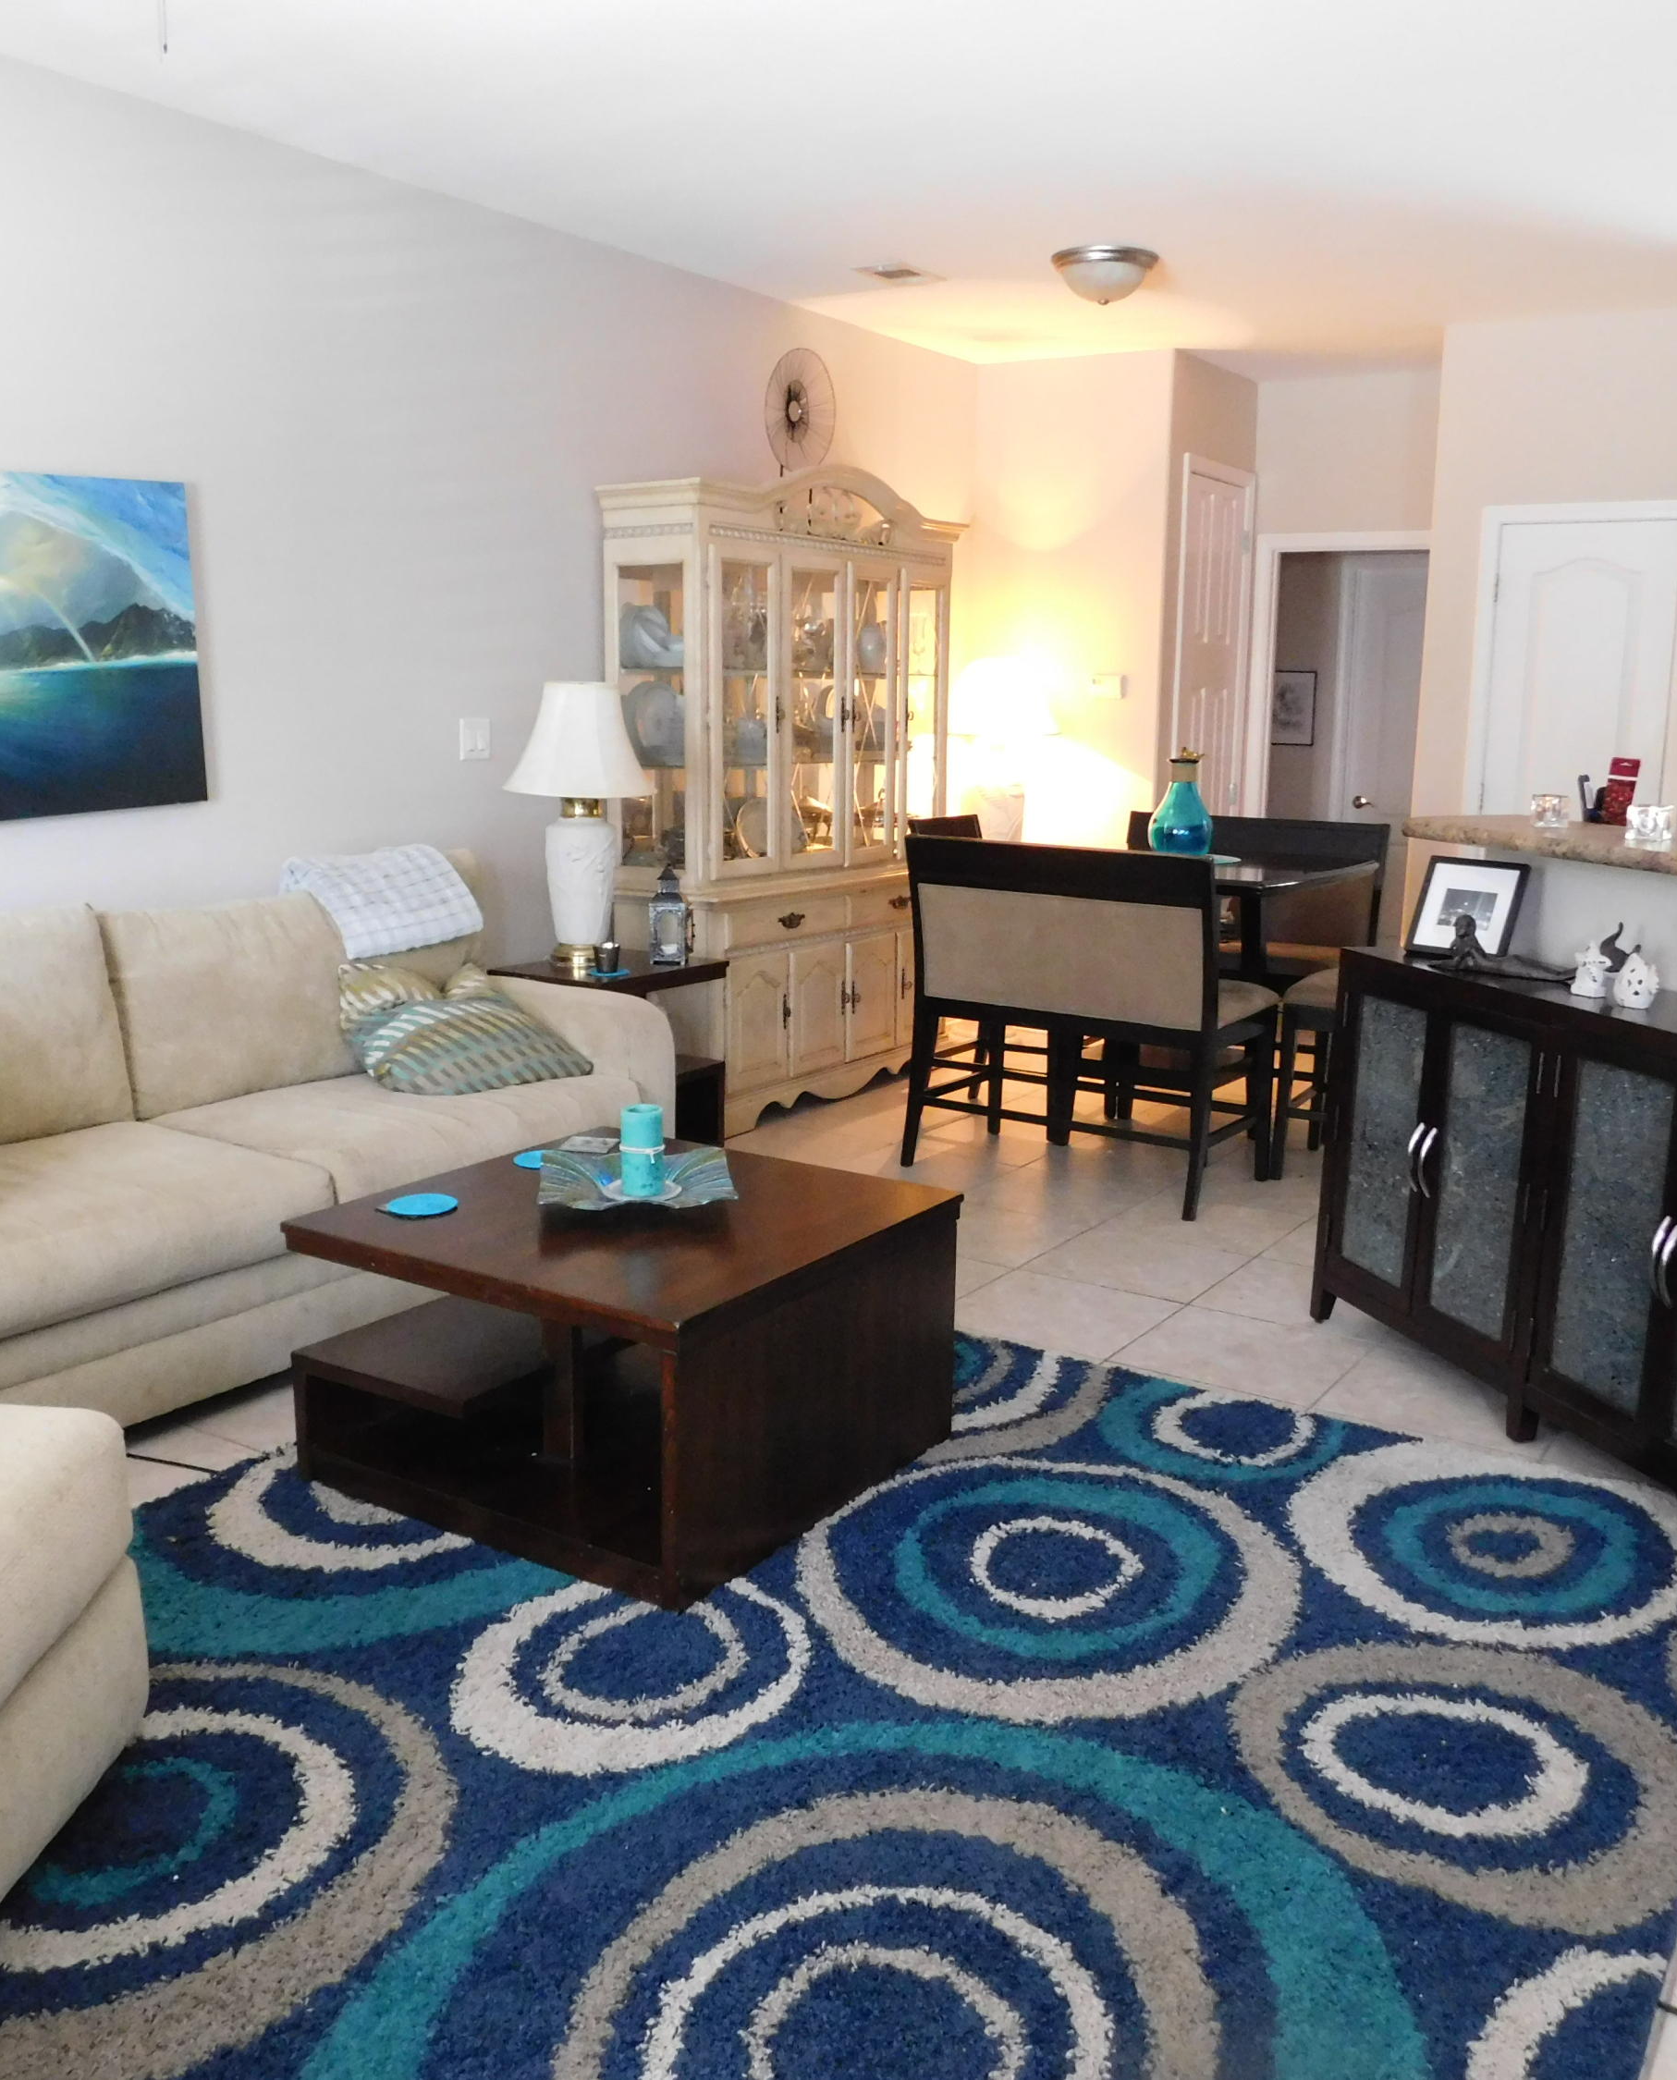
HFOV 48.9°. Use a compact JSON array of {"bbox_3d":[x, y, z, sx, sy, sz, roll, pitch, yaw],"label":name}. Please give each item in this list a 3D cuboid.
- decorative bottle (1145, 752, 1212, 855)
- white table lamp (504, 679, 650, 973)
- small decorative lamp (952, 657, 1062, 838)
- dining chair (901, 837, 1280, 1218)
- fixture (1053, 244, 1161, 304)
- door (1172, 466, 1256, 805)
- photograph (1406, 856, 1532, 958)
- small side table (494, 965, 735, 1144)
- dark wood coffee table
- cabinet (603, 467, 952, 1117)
[{"bbox_3d":[1.128,-0.776,6.035,0.205,0.340,0.205,8,13,31],"label":"decorative bottle"},{"bbox_3d":[-0.790,-0.639,5.529,0.440,0.855,0.440,1,11,0],"label":"white table lamp"},{"bbox_3d":[0.665,-1.111,7.454,0.450,0.850,0.450,1,11,0],"label":"small decorative lamp"},{"bbox_3d":[0.737,-0.082,5.432,0.960,0.985,0.600,8,13,31],"label":"dining chair"},{"bbox_3d":[0.812,-2.323,5.618,0.335,0.155,0.335,1,11,0],"label":"fixture"},{"bbox_3d":[1.597,-1.355,7.989,0.080,2.170,0.750,8,13,31],"label":"door"},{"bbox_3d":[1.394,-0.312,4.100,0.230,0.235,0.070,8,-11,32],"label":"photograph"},{"bbox_3d":[-0.722,0.071,5.604,0.500,0.575,0.670,8,13,31],"label":"small side table"},{"bbox_3d":[-0.378,0.543,3.436,0.885,0.470,0.880,8,13,31],"label":"dark wood coffee table"},{"bbox_3d":[-0.164,-0.855,6.362,0.450,2.120,1.600,8,13,31],"label":"cabinet"}]

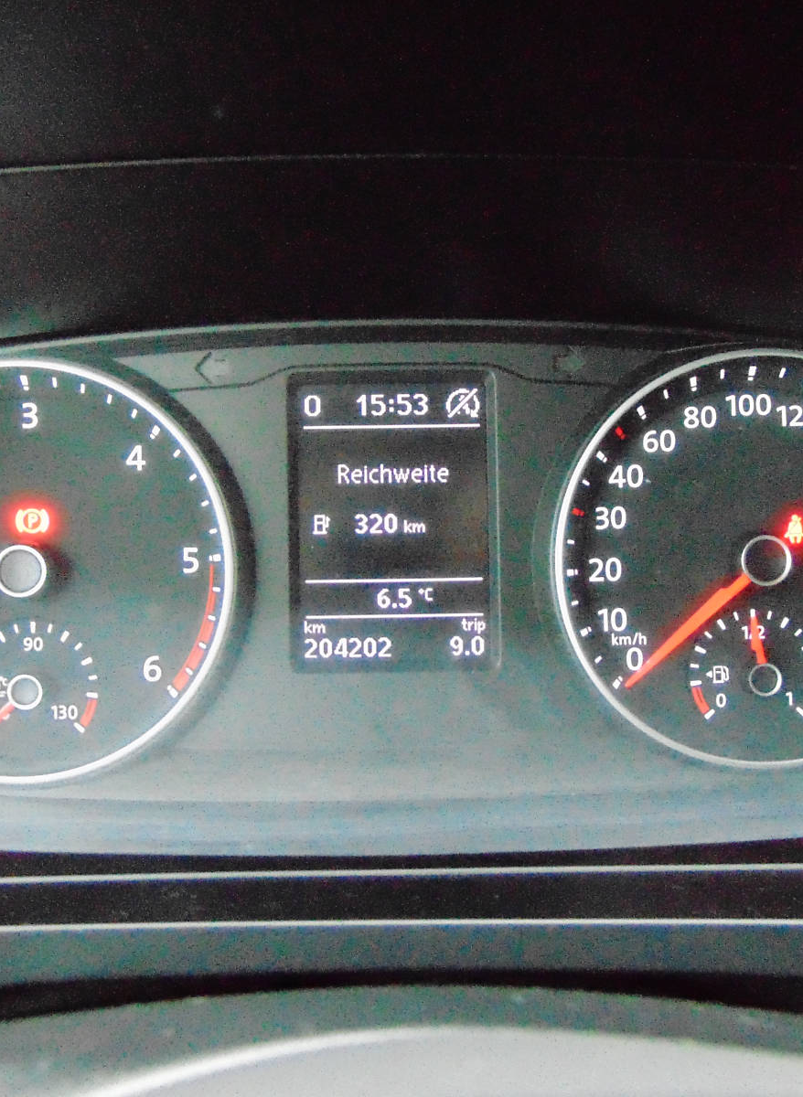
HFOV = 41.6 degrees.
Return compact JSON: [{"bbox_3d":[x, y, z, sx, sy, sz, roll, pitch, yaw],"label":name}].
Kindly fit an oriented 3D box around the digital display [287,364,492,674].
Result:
[{"bbox_3d":[-0.002,-0.007,0.272,0.053,0.076,0.010,-1,-3,-1],"label":"digital display"}]

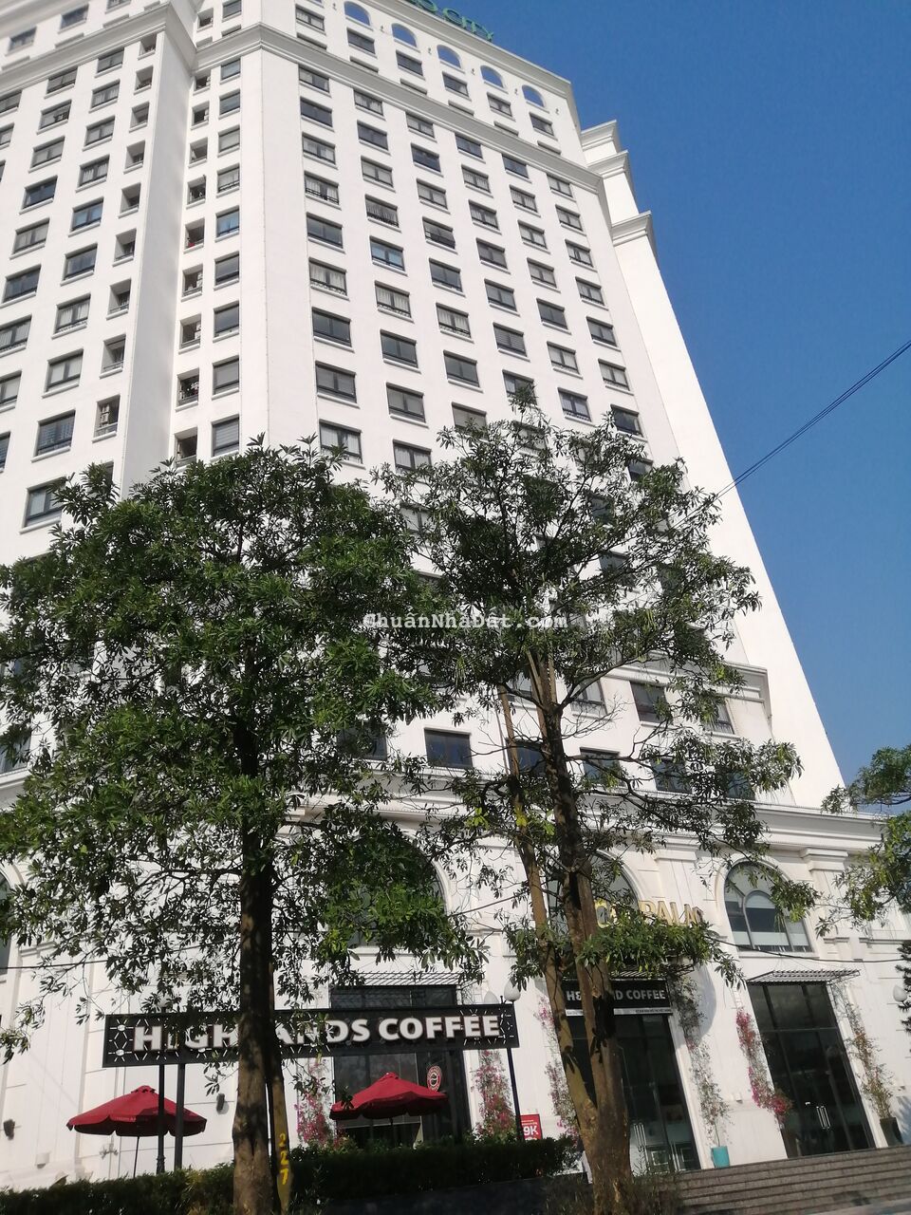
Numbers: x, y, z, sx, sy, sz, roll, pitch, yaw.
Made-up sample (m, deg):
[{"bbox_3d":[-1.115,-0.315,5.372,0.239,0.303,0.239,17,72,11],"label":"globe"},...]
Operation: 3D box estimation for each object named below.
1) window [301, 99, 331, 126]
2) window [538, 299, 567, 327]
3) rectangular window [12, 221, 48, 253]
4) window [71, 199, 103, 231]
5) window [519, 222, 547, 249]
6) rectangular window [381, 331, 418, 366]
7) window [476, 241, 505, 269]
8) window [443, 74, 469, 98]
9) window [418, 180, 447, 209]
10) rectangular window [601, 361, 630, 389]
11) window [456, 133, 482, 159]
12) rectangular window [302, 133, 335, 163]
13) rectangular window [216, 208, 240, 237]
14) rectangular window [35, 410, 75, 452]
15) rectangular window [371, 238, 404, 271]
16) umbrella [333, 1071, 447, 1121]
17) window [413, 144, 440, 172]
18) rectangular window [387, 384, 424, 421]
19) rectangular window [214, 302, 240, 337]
[{"bbox_3d":[-7.134,-25.396,46.944,1.757,1.634,0.200,10,-35,-27],"label":"window"},{"bbox_3d":[5.147,-15.534,48.358,1.684,1.583,0.200,10,-36,-27],"label":"window"},{"bbox_3d":[-19.232,-16.764,41.385,1.638,1.680,0.200,-15,-32,11],"label":"rectangular window"},{"bbox_3d":[-16.360,-17.413,40.663,1.583,1.625,0.200,-15,-32,11],"label":"window"},{"bbox_3d":[4.407,-21.179,52.255,1.748,1.680,0.200,10,-36,-27],"label":"window"},{"bbox_3d":[-2.452,-11.187,39.634,1.620,1.500,0.160,10,-36,-27],"label":"rectangular window"},{"bbox_3d":[1.953,-18.811,48.634,1.675,1.600,0.200,10,-36,-27],"label":"window"},{"bbox_3d":[0.027,-32.663,57.136,1.694,1.472,0.200,10,-36,-27],"label":"window"},{"bbox_3d":[-1.230,-21.758,48.412,1.706,1.757,0.200,10,-36,-27],"label":"window"},{"bbox_3d":[8.297,-12.030,47.605,1.706,1.757,0.200,10,-36,-27],"label":"rectangular window"},{"bbox_3d":[0.763,-26.453,52.449,1.620,1.500,0.160,10,-36,-27],"label":"window"},{"bbox_3d":[-6.818,-22.838,45.672,1.739,1.625,0.200,10,-36,-27],"label":"rectangular window"},{"bbox_3d":[-10.416,-17.668,41.924,1.176,1.680,0.200,-15,-32,11],"label":"rectangular window"},{"bbox_3d":[-14.927,-6.491,34.115,1.579,1.668,0.200,-15,-32,11],"label":"rectangular window"},{"bbox_3d":[-3.254,-16.773,43.578,1.706,1.757,0.200,10,-36,-27],"label":"rectangular window"},{"bbox_3d":[-1.348,11.511,19.474,2.500,2.836,2.500,10,-36,-27],"label":"umbrella"},{"bbox_3d":[-1.652,-24.979,51.051,1.748,1.680,0.200,10,-36,-27],"label":"window"},{"bbox_3d":[-2.075,-8.480,37.970,1.620,1.500,0.160,10,-36,-27],"label":"rectangular window"},{"bbox_3d":[-9.458,-11.896,37.871,1.176,1.625,0.200,-15,-32,11],"label":"rectangular window"}]

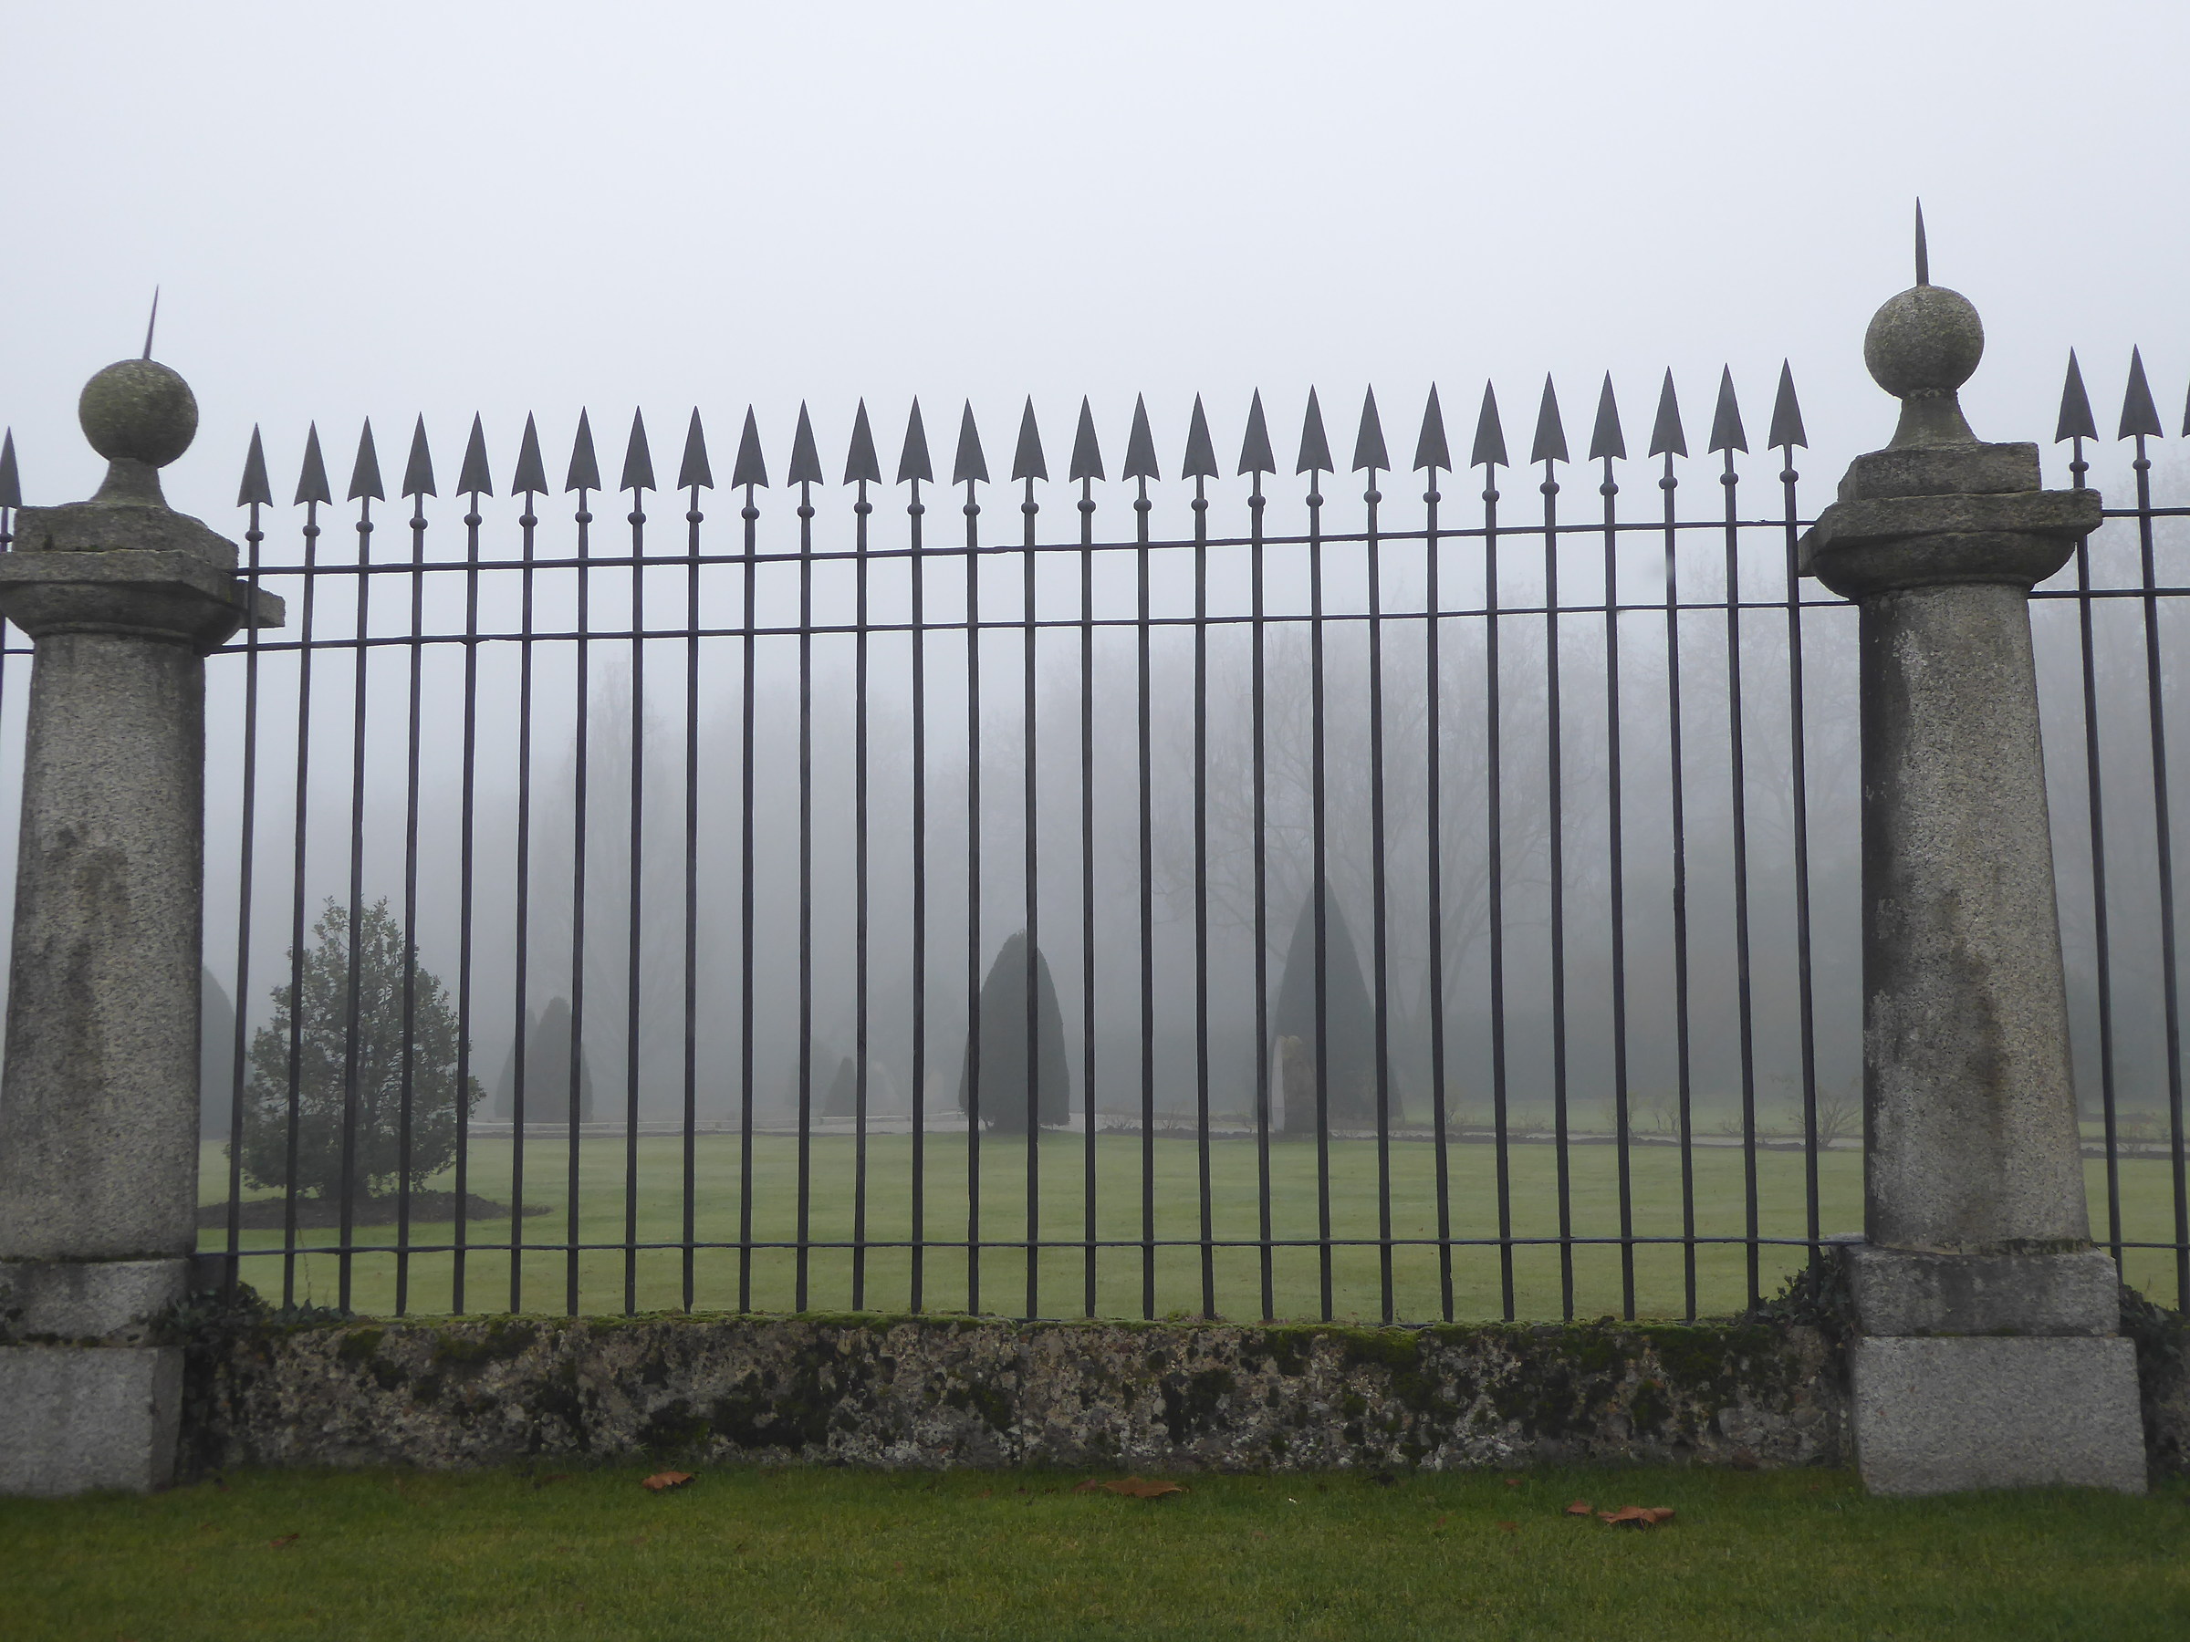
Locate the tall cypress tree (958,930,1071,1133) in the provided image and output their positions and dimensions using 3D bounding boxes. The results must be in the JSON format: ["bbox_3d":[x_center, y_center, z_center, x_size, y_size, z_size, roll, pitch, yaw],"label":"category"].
[{"bbox_3d":[-1.012,2.660,29.770,1.442,2.557,1.442,0,-5,0],"label":"tall cypress tree"}]

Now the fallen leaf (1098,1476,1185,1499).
[{"bbox_3d":[0.121,1.660,5.831,0.209,0.035,0.150,0,-5,0],"label":"fallen leaf"}]

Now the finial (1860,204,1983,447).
[{"bbox_3d":[2.260,-1.358,6.386,0.308,0.698,0.308,-1,-5,5],"label":"finial"}]

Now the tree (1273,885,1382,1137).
[{"bbox_3d":[3.184,2.444,31.647,1.902,3.298,1.902,0,-5,0],"label":"tree"}]

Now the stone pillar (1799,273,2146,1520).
[{"bbox_3d":[2.293,0.111,6.255,0.710,3.156,0.710,-1,-5,5],"label":"stone pillar"}]

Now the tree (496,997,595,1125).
[{"bbox_3d":[-7.568,3.336,32.682,1.200,1.771,1.200,0,-5,0],"label":"tree"}]

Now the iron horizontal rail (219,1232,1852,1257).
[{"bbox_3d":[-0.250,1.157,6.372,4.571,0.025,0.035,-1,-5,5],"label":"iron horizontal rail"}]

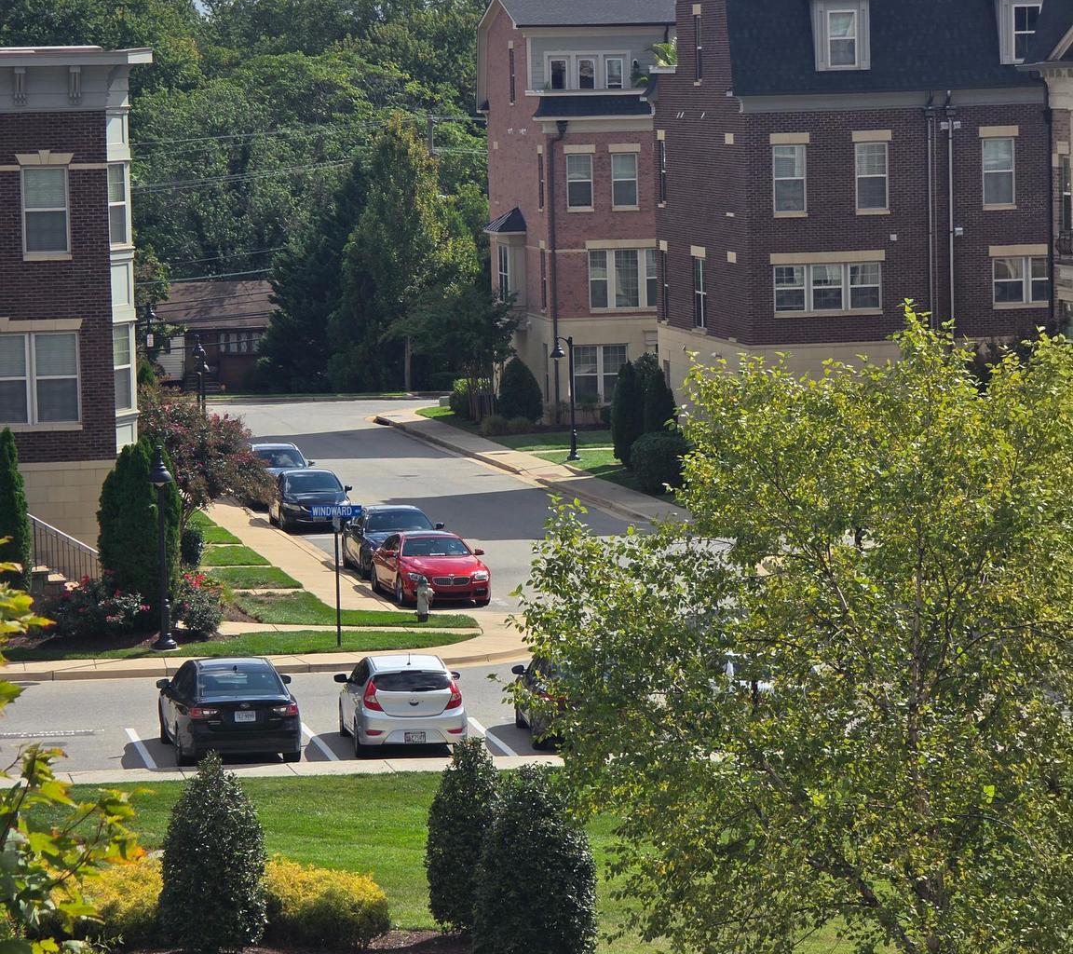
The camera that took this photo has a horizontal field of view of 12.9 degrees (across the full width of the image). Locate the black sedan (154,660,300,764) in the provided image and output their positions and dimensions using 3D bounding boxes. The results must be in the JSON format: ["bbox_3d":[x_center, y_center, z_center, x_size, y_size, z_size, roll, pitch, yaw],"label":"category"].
[{"bbox_3d":[-4.685,3.424,72.387,1.860,1.480,4.780,-2,5,-9],"label":"black sedan"}]

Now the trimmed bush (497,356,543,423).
[{"bbox_3d":[-0.576,-2.898,156.696,1.520,2.280,1.520,-1,5,0],"label":"trimmed bush"}]

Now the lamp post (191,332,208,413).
[{"bbox_3d":[-9.597,-2.127,135.187,0.500,3.660,0.750,-2,5,-9],"label":"lamp post"}]

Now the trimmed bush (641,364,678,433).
[{"bbox_3d":[3.323,-1.574,128.011,1.000,2.950,1.000,-2,5,-9],"label":"trimmed bush"}]

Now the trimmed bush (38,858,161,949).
[{"bbox_3d":[-5.060,4.939,55.212,1.520,0.950,1.520,-2,5,-9],"label":"trimmed bush"}]

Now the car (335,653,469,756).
[{"bbox_3d":[-2.090,3.353,72.772,1.720,1.440,4.120,-2,5,-8],"label":"car"}]

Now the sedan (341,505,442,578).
[{"bbox_3d":[-3.038,1.272,101.608,1.870,1.460,4.900,-2,5,-10],"label":"sedan"}]

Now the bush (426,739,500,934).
[{"bbox_3d":[-0.808,4.162,55.682,1.020,2.220,1.020,-2,5,-9],"label":"bush"}]

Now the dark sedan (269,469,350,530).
[{"bbox_3d":[-5.811,0.460,120.879,1.850,1.470,4.850,-2,5,-10],"label":"dark sedan"}]

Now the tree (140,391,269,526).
[{"bbox_3d":[-7.452,-0.034,104.331,3.000,3.720,3.000,-2,5,-10],"label":"tree"}]

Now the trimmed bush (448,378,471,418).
[{"bbox_3d":[-2.667,-2.766,164.447,1.050,1.420,1.050,-2,5,-10],"label":"trimmed bush"}]

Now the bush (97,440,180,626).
[{"bbox_3d":[-7.366,1.050,87.849,1.500,3.480,1.500,-2,5,-10],"label":"bush"}]

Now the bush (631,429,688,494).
[{"bbox_3d":[3.224,-0.469,122.509,1.500,1.550,1.500,-2,5,-9],"label":"bush"}]

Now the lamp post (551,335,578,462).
[{"bbox_3d":[0.823,-2.298,138.302,0.840,3.620,0.380,-2,5,-10],"label":"lamp post"}]

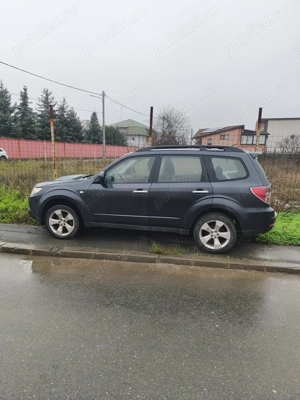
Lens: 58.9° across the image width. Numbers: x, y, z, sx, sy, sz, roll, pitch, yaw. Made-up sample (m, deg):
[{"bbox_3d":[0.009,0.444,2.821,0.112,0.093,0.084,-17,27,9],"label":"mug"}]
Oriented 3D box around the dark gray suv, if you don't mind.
[{"bbox_3d":[-0.022,-0.173,5.159,4.560,1.690,1.830,3,10,10],"label":"dark gray suv"}]

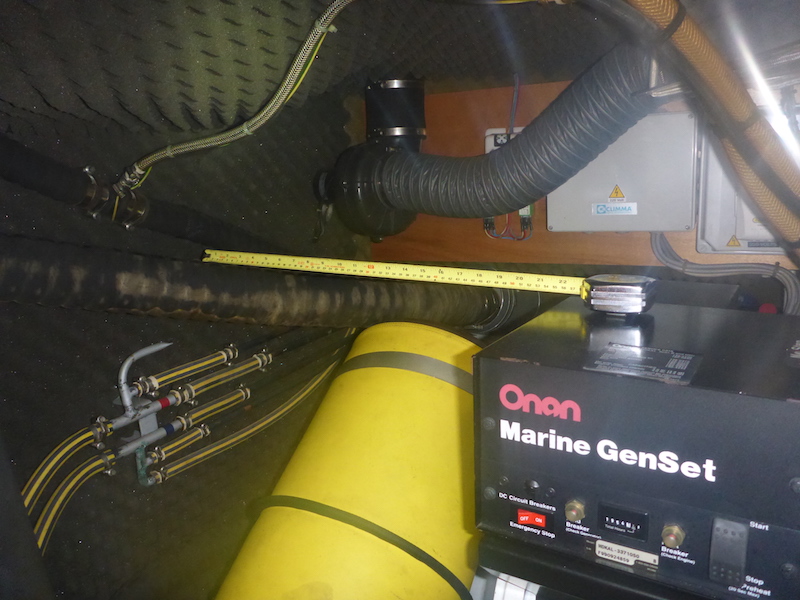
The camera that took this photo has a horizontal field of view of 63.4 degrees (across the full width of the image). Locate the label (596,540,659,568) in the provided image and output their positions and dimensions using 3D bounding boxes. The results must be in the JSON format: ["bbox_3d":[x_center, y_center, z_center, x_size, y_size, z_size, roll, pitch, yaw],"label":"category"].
[{"bbox_3d":[0.175,0.198,0.500,0.047,0.015,0.001,5,14,32],"label":"label"}]

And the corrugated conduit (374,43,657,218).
[{"bbox_3d":[0.167,-0.251,1.025,0.475,0.243,0.140,5,14,32],"label":"corrugated conduit"}]

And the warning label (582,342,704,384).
[{"bbox_3d":[0.192,0.048,0.507,0.076,0.001,0.079,5,14,32],"label":"warning label"}]

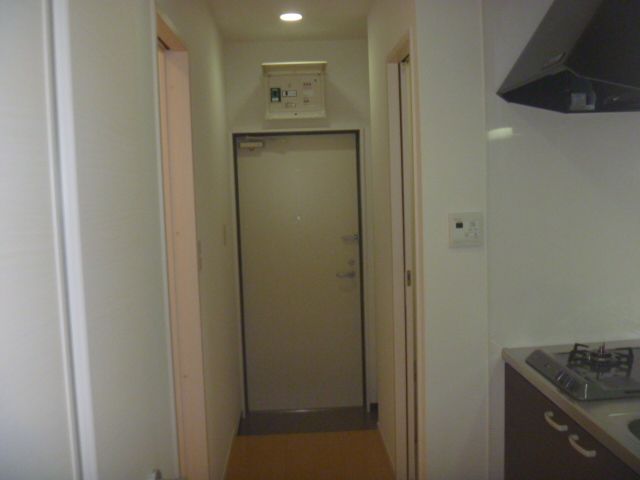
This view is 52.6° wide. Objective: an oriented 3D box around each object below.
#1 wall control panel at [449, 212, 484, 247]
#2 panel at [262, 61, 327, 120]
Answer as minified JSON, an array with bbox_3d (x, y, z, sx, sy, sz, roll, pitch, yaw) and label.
[{"bbox_3d":[0.511,-0.034,2.256,0.124,0.120,0.022,-2,5,-2],"label":"wall control panel"},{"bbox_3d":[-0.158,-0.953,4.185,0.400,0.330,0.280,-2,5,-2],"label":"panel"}]

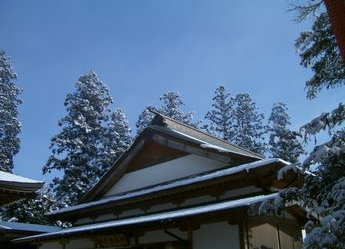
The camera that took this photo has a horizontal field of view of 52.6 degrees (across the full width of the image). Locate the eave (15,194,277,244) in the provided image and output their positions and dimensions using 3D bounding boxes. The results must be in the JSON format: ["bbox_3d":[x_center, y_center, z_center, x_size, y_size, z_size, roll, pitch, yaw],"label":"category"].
[{"bbox_3d":[-2.550,4.125,14.419,16.240,0.673,1.400,-22,-32,40],"label":"eave"}]

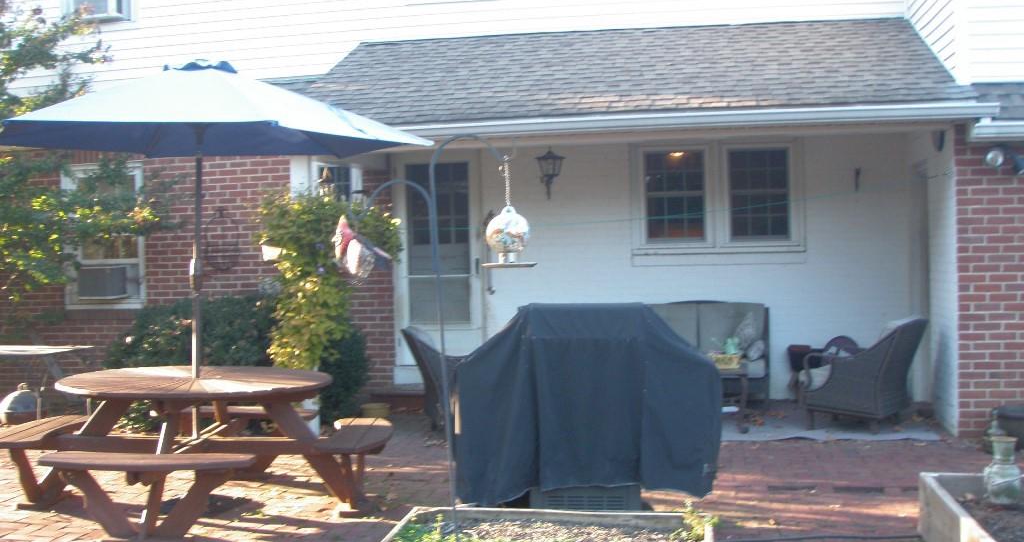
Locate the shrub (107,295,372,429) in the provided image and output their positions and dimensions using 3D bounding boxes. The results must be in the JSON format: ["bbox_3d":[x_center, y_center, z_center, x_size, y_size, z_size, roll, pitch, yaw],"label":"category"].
[{"bbox_3d":[-2.350,0.729,9.700,2.050,1.060,1.050,-1,1,10],"label":"shrub"}]

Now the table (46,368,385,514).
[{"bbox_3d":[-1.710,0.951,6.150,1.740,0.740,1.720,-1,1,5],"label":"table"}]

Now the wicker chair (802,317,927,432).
[{"bbox_3d":[2.620,0.756,8.400,0.730,0.800,0.660,-1,1,33],"label":"wicker chair"}]

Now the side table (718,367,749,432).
[{"bbox_3d":[1.455,0.960,8.500,0.700,0.450,0.520,-1,1,10],"label":"side table"}]

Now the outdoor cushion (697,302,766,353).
[{"bbox_3d":[1.865,0.505,9.550,0.580,0.480,0.160,-1,-8,10],"label":"outdoor cushion"}]

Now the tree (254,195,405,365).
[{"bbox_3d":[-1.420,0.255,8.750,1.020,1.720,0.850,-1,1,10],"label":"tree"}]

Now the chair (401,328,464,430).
[{"bbox_3d":[-0.500,0.826,9.000,0.730,0.800,0.660,-2,1,-14],"label":"chair"}]

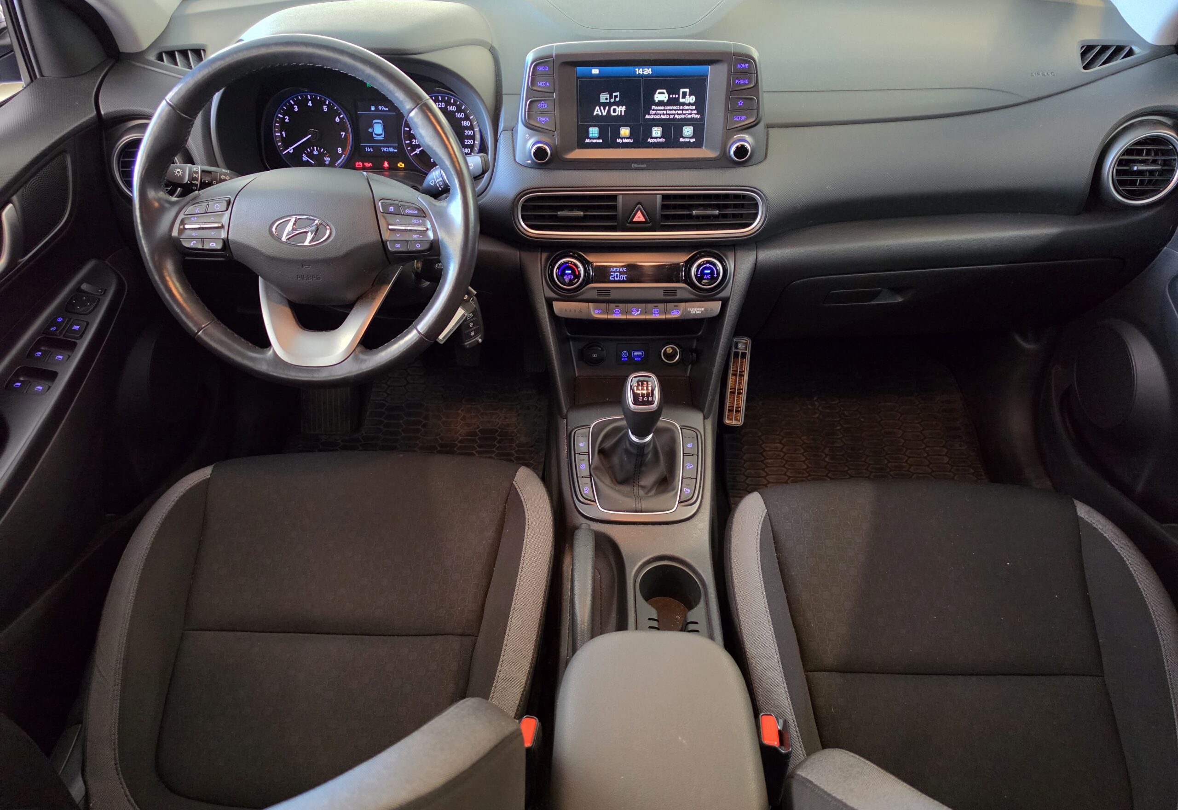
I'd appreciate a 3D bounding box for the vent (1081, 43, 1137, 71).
[{"bbox_3d":[0.677,-0.453,1.020,0.070,0.038,0.028,0,-7,1],"label":"vent"}]

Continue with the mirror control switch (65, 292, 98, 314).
[{"bbox_3d":[-0.593,-0.119,0.915,0.034,0.014,0.030,0,26,1],"label":"mirror control switch"}]

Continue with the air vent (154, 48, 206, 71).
[{"bbox_3d":[-0.540,-0.459,1.040,0.070,0.038,0.028,0,-7,1],"label":"air vent"}]

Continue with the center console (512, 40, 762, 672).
[{"bbox_3d":[0.064,-0.066,0.906,0.280,0.570,0.500,0,37,1],"label":"center console"}]

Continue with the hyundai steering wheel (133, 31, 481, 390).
[{"bbox_3d":[-0.305,-0.206,0.862,0.372,0.372,0.100,0,11,1],"label":"hyundai steering wheel"}]

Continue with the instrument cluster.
[{"bbox_3d":[-0.287,-0.367,1.035,0.290,0.130,0.060,0,22,1],"label":"instrument cluster"}]

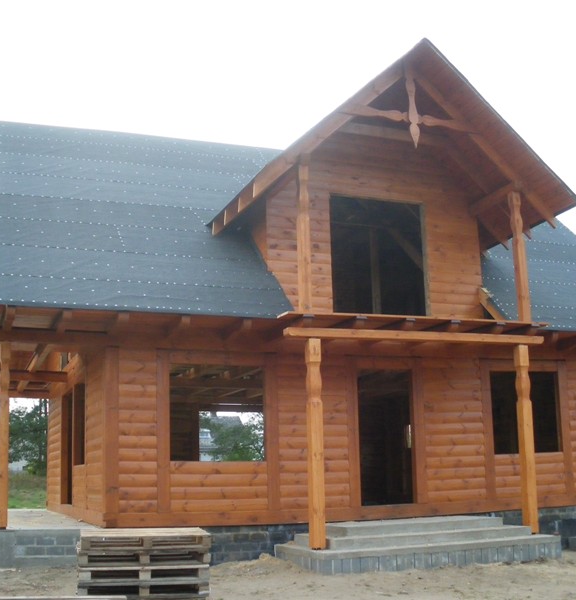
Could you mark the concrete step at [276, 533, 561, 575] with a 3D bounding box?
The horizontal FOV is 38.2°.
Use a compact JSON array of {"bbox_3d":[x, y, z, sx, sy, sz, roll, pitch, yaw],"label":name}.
[{"bbox_3d":[1.858,3.618,11.998,3.750,0.270,1.780,3,-13,-21],"label":"concrete step"}]

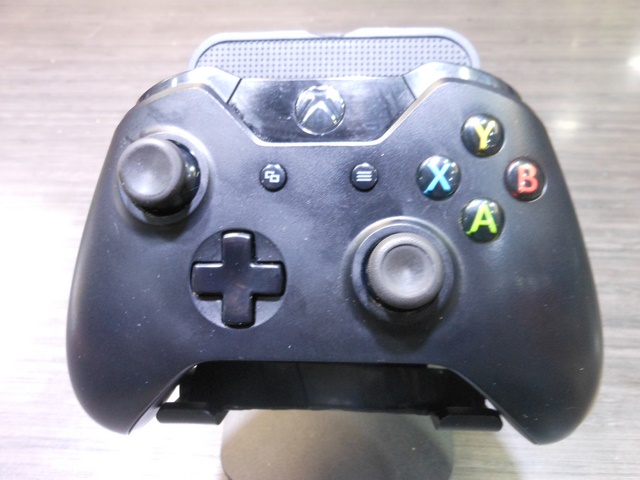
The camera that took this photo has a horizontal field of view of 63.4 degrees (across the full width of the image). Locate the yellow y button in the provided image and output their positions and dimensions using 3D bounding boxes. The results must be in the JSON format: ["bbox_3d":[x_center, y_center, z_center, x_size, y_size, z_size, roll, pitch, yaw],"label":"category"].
[{"bbox_3d":[0.040,-0.026,0.129,0.011,0.004,0.011,0,84,2],"label":"yellow y button"}]

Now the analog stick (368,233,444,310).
[{"bbox_3d":[0.020,0.008,0.123,0.018,0.011,0.018,0,85,4],"label":"analog stick"}]

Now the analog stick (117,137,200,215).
[{"bbox_3d":[-0.041,-0.016,0.130,0.018,0.011,0.018,0,85,4],"label":"analog stick"}]

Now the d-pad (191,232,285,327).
[{"bbox_3d":[-0.021,0.010,0.130,0.024,0.004,0.024,0,85,4],"label":"d-pad"}]

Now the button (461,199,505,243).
[{"bbox_3d":[0.040,-0.005,0.127,0.011,0.004,0.011,0,85,2],"label":"button"}]

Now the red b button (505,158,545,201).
[{"bbox_3d":[0.051,-0.015,0.127,0.011,0.004,0.011,0,85,-3],"label":"red b button"}]

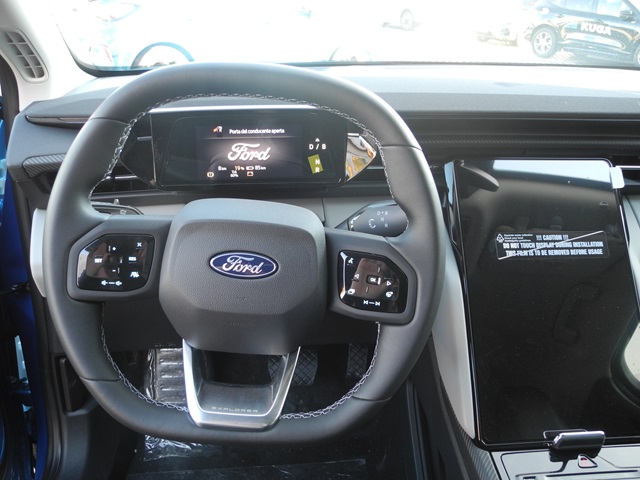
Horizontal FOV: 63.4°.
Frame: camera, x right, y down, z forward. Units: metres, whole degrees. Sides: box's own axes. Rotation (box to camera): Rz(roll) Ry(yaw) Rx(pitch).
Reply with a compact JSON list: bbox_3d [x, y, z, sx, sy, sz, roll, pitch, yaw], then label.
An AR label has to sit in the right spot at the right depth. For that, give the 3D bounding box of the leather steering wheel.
[{"bbox_3d":[-0.072,0.013,0.489,0.370,0.355,0.090,3,0,-3],"label":"leather steering wheel"}]

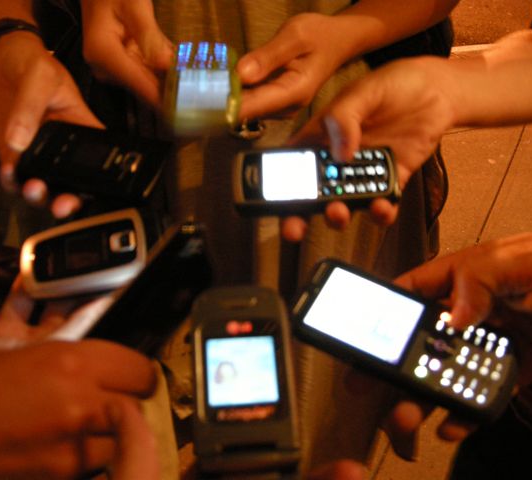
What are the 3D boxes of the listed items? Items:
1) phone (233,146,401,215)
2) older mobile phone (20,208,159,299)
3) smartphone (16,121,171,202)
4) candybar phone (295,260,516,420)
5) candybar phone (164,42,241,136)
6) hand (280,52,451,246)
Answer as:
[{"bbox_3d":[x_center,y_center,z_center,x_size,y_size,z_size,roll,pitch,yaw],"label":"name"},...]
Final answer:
[{"bbox_3d":[0.034,-0.041,0.437,0.105,0.018,0.044,-3,60,1],"label":"phone"},{"bbox_3d":[-0.139,0.011,0.499,0.090,0.019,0.046,-13,53,-5],"label":"older mobile phone"},{"bbox_3d":[-0.123,-0.056,0.470,0.098,0.017,0.048,11,61,11],"label":"smartphone"},{"bbox_3d":[0.071,0.050,0.341,0.110,0.015,0.048,23,57,12],"label":"candybar phone"},{"bbox_3d":[-0.046,-0.112,0.473,0.047,0.015,0.103,-1,51,-3],"label":"candybar phone"},{"bbox_3d":[0.072,-0.064,0.452,0.085,0.065,0.130,36,67,21],"label":"hand"}]

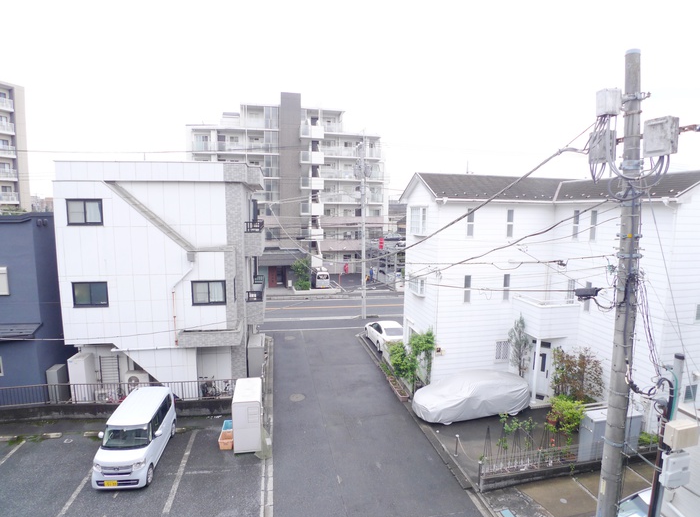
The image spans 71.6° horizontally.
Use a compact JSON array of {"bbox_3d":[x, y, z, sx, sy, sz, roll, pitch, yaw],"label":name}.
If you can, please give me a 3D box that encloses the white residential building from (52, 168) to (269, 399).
[{"bbox_3d":[-7.776,0.561,22.597,7.340,9.293,8.083,-1,7,-9],"label":"white residential building"}]

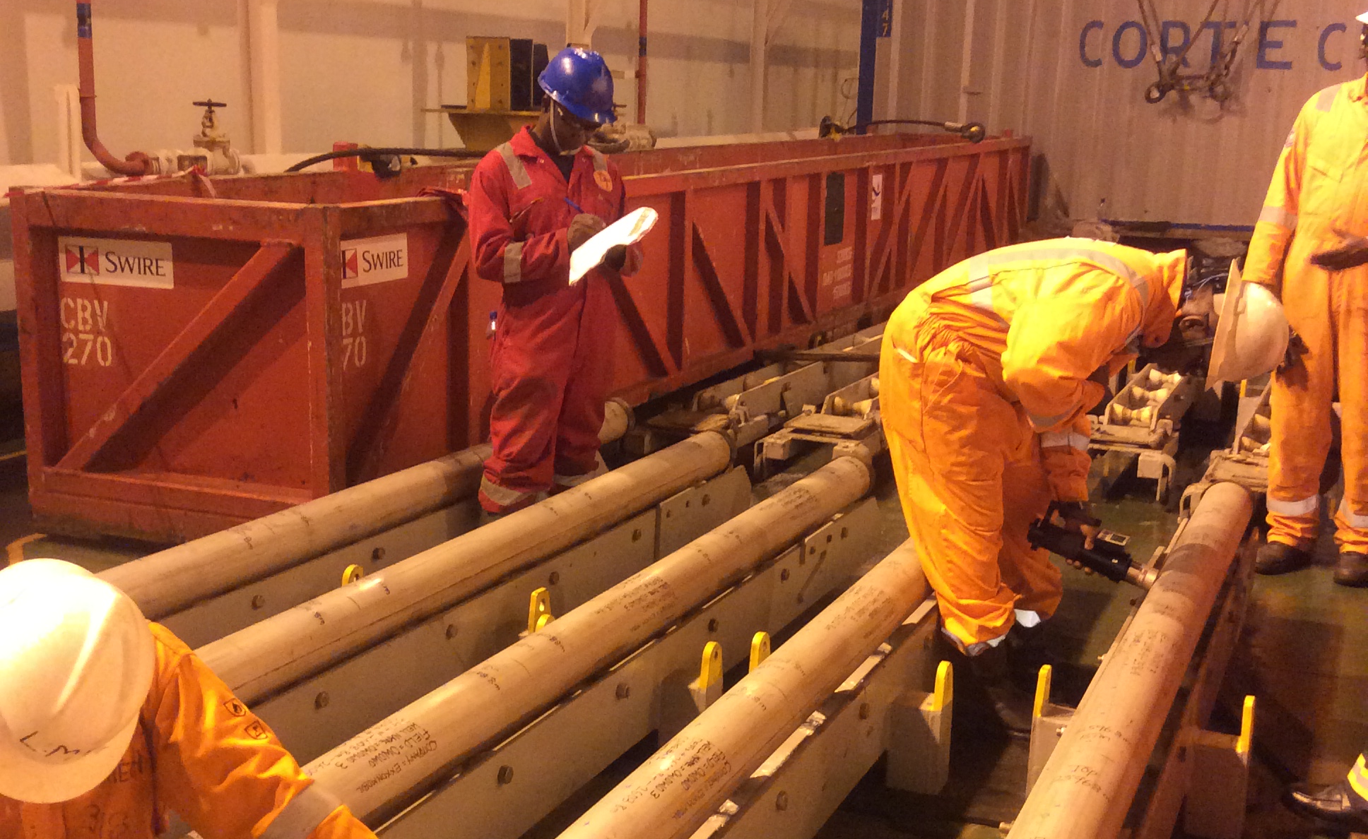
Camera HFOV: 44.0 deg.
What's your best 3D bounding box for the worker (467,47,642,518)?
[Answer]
[{"bbox_3d":[-0.386,-0.323,5.100,0.510,1.620,0.420,-8,15,-40],"label":"worker"}]

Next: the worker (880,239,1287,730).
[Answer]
[{"bbox_3d":[0.949,0.146,4.070,0.950,1.150,0.560,6,12,22],"label":"worker"}]

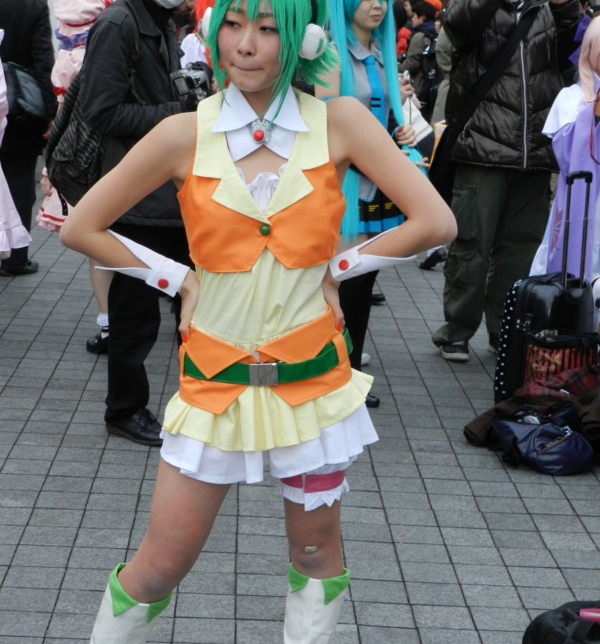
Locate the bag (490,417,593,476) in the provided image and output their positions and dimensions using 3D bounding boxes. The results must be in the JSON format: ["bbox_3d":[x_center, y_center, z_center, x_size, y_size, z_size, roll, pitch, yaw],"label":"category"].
[{"bbox_3d":[0.797,0.402,4.665,0.340,0.150,0.240,3,13,0],"label":"bag"}]

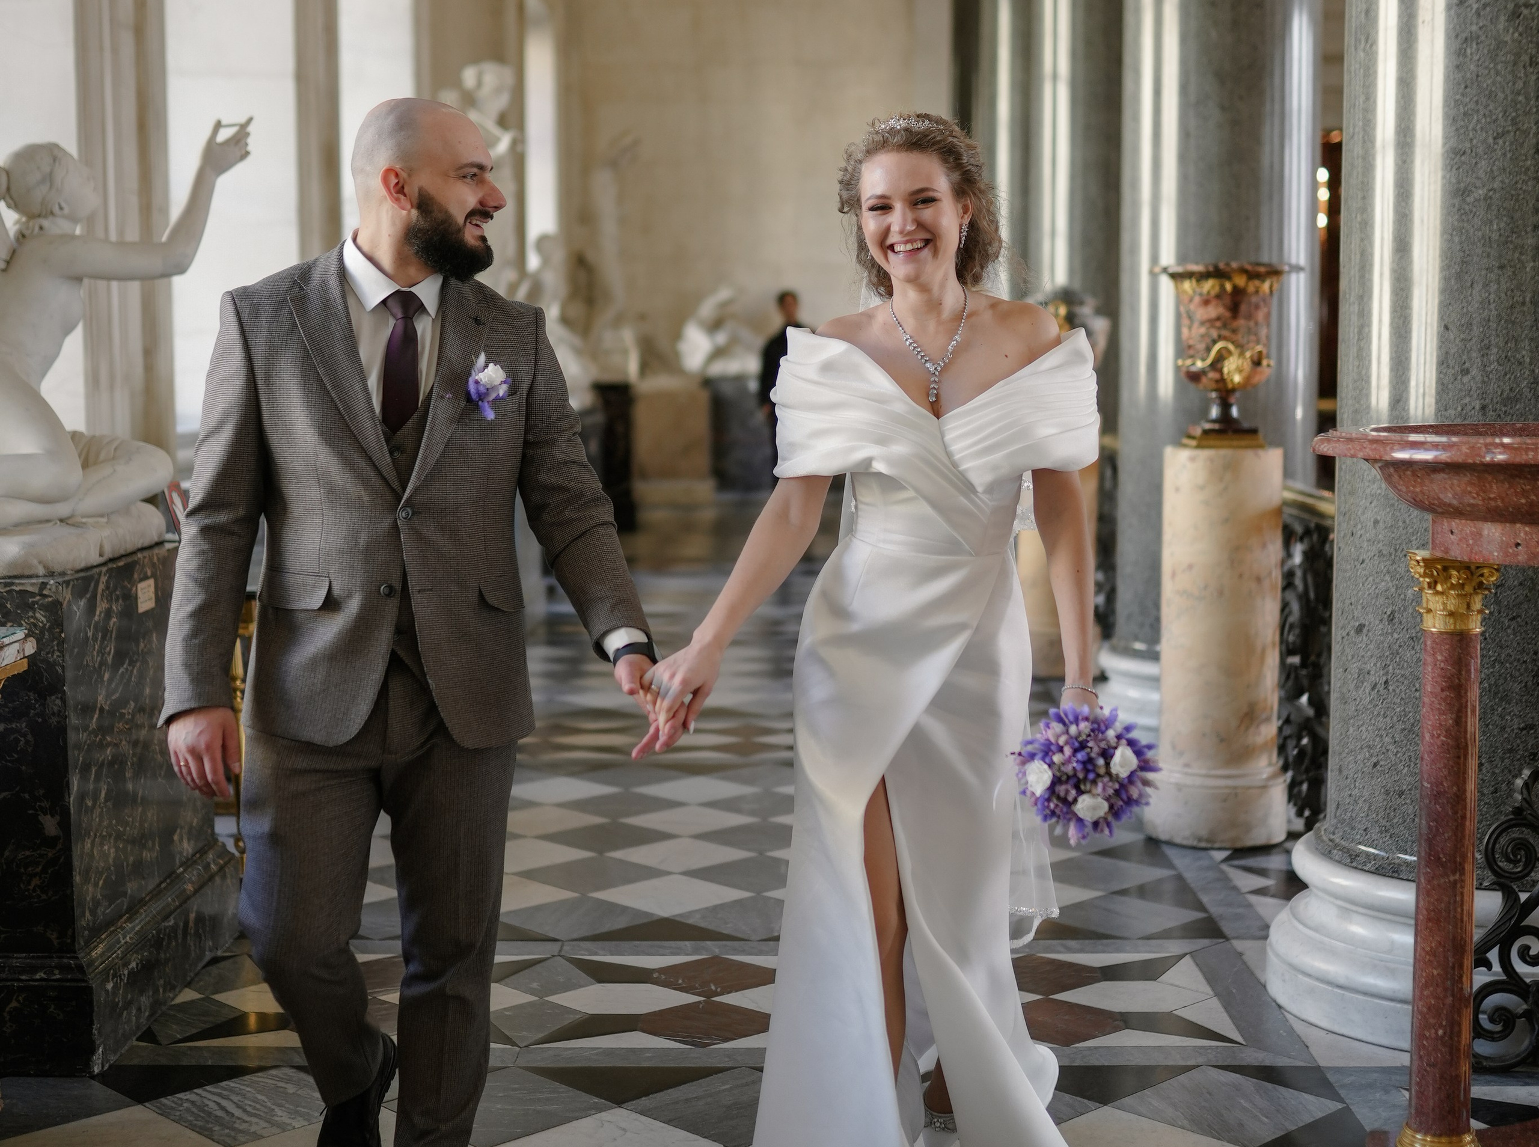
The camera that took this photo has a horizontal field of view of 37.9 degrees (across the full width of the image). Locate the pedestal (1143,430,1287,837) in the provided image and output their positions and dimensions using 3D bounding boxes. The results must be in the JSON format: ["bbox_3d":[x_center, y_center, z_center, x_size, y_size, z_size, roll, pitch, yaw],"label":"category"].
[{"bbox_3d":[1.286,0.184,6.436,0.405,1.134,0.405,0,6,1],"label":"pedestal"}]

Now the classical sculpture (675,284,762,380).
[{"bbox_3d":[-0.465,-2.174,20.293,0.787,0.839,0.650,-1,6,-8],"label":"classical sculpture"}]

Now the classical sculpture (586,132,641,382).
[{"bbox_3d":[-1.166,-2.352,16.765,0.430,1.863,0.450,-5,7,-36],"label":"classical sculpture"}]

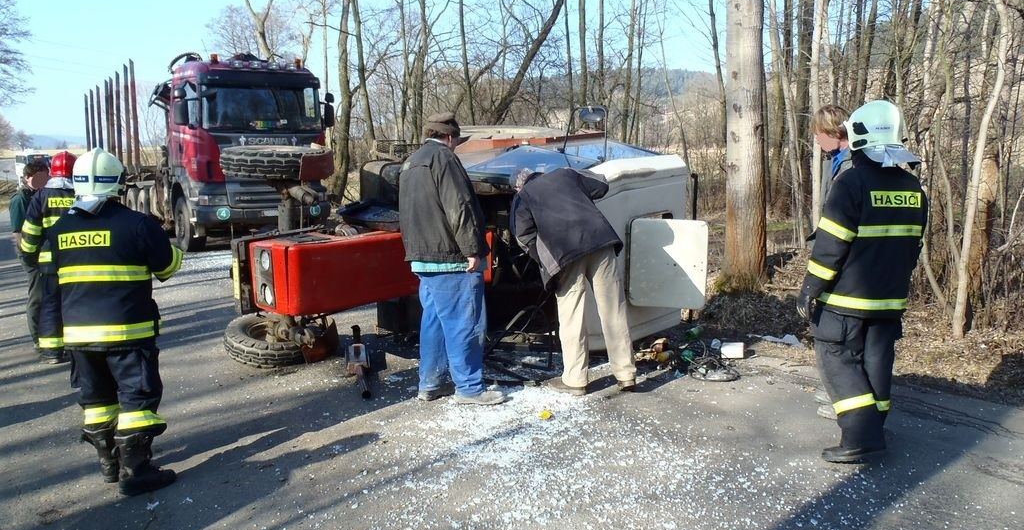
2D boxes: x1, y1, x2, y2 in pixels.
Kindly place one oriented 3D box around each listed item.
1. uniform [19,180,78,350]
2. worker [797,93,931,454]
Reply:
[{"bbox_3d":[-3.874,0.058,7.092,0.640,1.460,0.400,-4,8,-14],"label":"uniform"},{"bbox_3d":[1.775,0.099,4.196,0.600,1.830,0.440,-6,9,-28],"label":"worker"}]

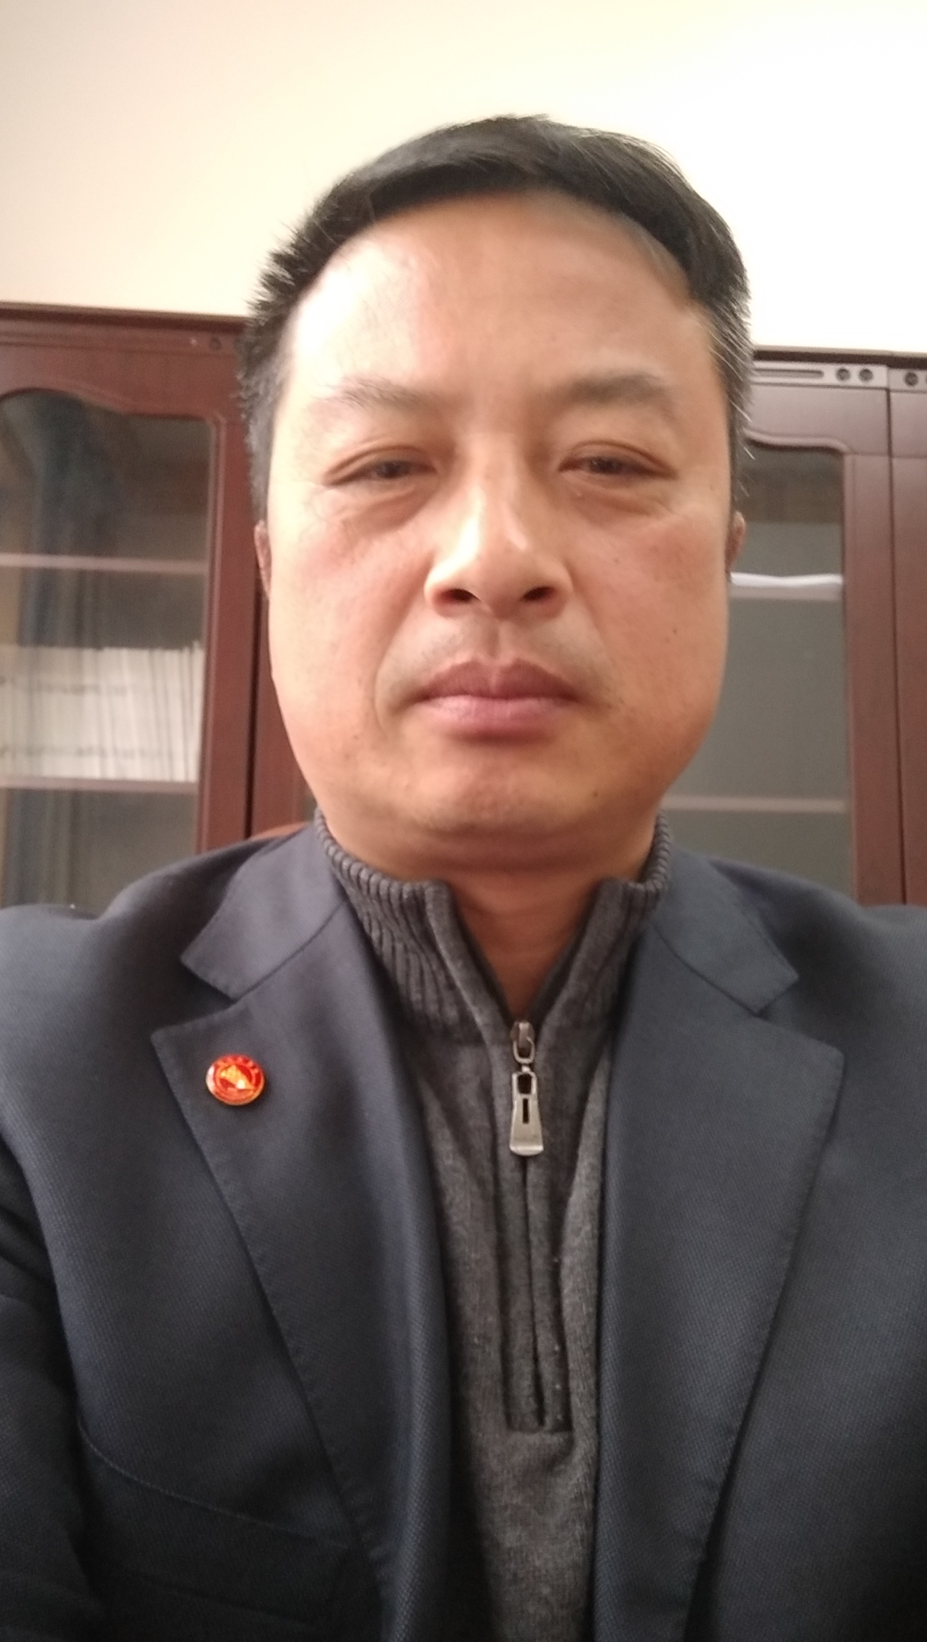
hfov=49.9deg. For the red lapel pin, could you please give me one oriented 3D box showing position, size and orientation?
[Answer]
[{"bbox_3d":[-0.076,0.086,0.333,0.019,0.019,0.003,7,-37,-7],"label":"red lapel pin"}]

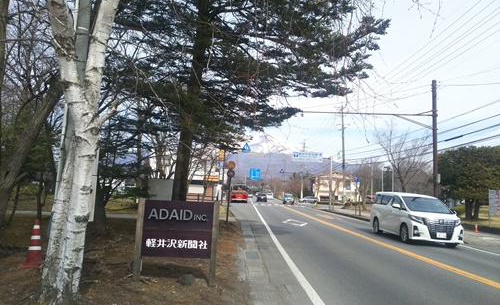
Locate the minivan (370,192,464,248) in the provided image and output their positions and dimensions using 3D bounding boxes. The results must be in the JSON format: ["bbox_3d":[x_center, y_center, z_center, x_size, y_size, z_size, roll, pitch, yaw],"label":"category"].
[{"bbox_3d":[6.553,2.566,15.212,1.870,1.910,4.930,3,-6,0],"label":"minivan"}]

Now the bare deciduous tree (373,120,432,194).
[{"bbox_3d":[12.451,1.141,30.559,4.600,8.280,4.600,2,-6,0],"label":"bare deciduous tree"}]

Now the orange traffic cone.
[{"bbox_3d":[-3.353,1.406,5.887,0.380,0.700,0.380,4,-6,-18],"label":"orange traffic cone"}]

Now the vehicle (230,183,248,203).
[{"bbox_3d":[-1.460,6.268,57.729,2.400,2.800,7.200,2,-6,0],"label":"vehicle"}]

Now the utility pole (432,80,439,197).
[{"bbox_3d":[9.269,0.100,18.596,0.240,7.580,0.240,2,-6,0],"label":"utility pole"}]

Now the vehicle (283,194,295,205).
[{"bbox_3d":[5.425,6.690,54.073,1.500,1.580,3.500,2,-6,0],"label":"vehicle"}]

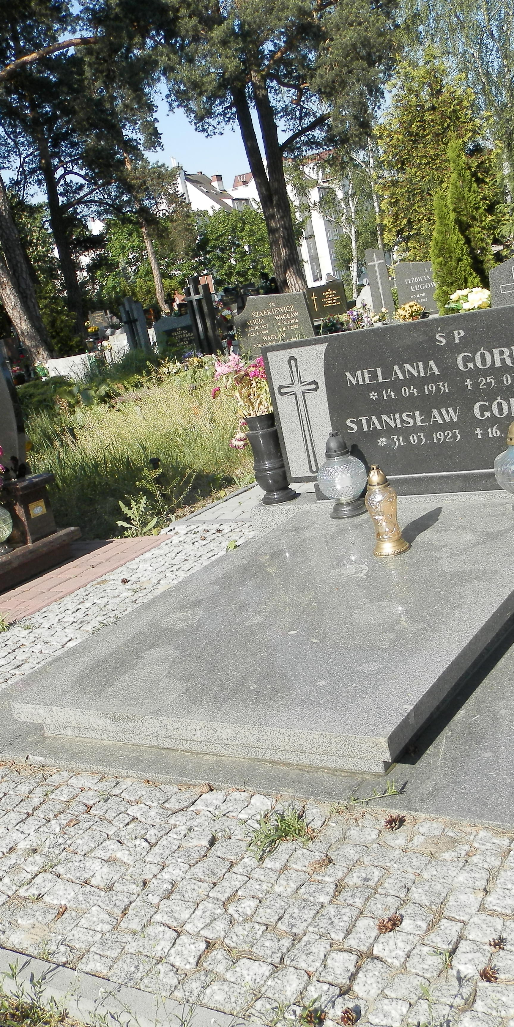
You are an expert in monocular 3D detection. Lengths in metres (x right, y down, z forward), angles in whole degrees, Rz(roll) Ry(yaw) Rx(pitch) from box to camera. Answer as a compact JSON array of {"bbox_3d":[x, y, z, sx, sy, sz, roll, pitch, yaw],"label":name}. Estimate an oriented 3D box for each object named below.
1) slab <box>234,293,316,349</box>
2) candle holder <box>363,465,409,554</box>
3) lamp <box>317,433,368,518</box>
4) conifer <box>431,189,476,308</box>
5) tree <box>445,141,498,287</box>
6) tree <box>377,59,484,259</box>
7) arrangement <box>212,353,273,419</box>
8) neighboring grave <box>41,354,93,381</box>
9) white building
[{"bbox_3d":[0.187,-1.595,8.752,0.800,0.680,0.090,-3,16,34],"label":"slab"},{"bbox_3d":[0.444,-0.014,3.439,0.126,0.302,0.126,-3,16,34],"label":"candle holder"},{"bbox_3d":[0.342,-0.158,4.030,0.200,0.337,0.200,-3,16,34],"label":"lamp"},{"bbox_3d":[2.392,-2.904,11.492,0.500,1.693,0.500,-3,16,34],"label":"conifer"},{"bbox_3d":[1.506,-1.688,6.794,0.460,1.711,0.460,-3,16,35],"label":"tree"},{"bbox_3d":[2.628,-4.560,13.897,1.600,3.505,1.600,-3,16,35],"label":"tree"},{"bbox_3d":[-0.002,-0.531,4.355,0.306,0.321,0.275,-3,16,34],"label":"arrangement"},{"bbox_3d":[-2.543,-2.348,15.474,0.800,0.500,1.400,-3,16,35],"label":"neighboring grave"},{"bbox_3d":[0.086,-26.064,90.041,14.000,11.300,11.000,-12,13,0],"label":"white building"}]

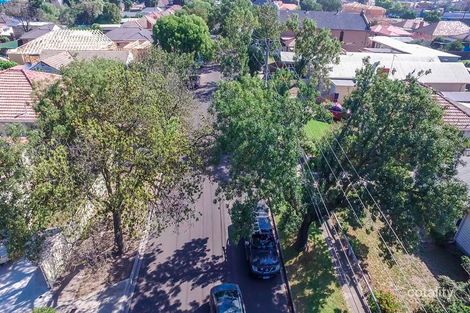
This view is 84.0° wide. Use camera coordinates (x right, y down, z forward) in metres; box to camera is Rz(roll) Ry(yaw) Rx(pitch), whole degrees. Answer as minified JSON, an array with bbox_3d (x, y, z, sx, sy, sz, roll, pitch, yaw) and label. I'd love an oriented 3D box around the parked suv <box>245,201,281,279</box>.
[{"bbox_3d":[1.850,5.587,17.698,1.860,1.750,5.100,-2,33,-3],"label":"parked suv"}]

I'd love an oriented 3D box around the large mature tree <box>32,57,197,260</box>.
[{"bbox_3d":[-6.618,1.650,14.903,9.200,11.400,9.200,-2,33,-3],"label":"large mature tree"}]

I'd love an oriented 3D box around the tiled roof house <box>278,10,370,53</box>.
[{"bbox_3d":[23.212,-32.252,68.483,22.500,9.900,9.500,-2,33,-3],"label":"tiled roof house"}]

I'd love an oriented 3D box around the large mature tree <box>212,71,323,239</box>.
[{"bbox_3d":[1.799,1.139,16.240,6.300,10.800,7.500,-2,33,-3],"label":"large mature tree"}]

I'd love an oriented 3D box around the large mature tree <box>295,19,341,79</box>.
[{"bbox_3d":[13.778,-16.834,43.916,7.800,10.800,7.500,-2,33,-3],"label":"large mature tree"}]

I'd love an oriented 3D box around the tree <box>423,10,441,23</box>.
[{"bbox_3d":[91.932,-65.264,122.163,8.000,6.800,8.000,-2,33,-3],"label":"tree"}]

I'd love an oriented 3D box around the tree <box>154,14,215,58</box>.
[{"bbox_3d":[-10.219,-22.825,53.142,12.300,10.800,12.000,-2,33,-3],"label":"tree"}]

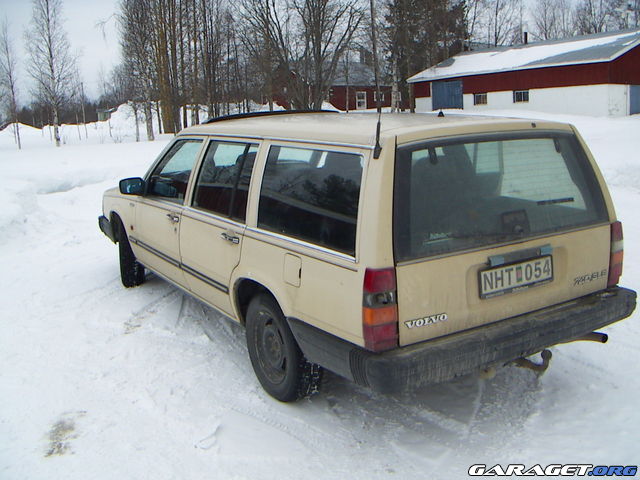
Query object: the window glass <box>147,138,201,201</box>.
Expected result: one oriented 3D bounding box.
[{"bbox_3d":[-1.083,-0.518,5.038,0.045,0.455,0.890,9,5,-33],"label":"window glass"}]

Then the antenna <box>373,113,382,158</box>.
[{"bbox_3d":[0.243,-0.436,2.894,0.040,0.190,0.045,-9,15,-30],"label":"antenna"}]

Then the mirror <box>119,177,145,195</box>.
[{"bbox_3d":[-1.487,-0.429,5.356,0.190,0.135,0.110,-9,15,-30],"label":"mirror"}]

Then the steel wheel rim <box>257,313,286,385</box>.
[{"bbox_3d":[-0.221,0.595,3.865,0.140,0.405,0.405,-9,15,-30],"label":"steel wheel rim"}]

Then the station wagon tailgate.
[{"bbox_3d":[0.885,-0.061,3.270,1.400,0.850,0.220,-9,15,-30],"label":"station wagon tailgate"}]

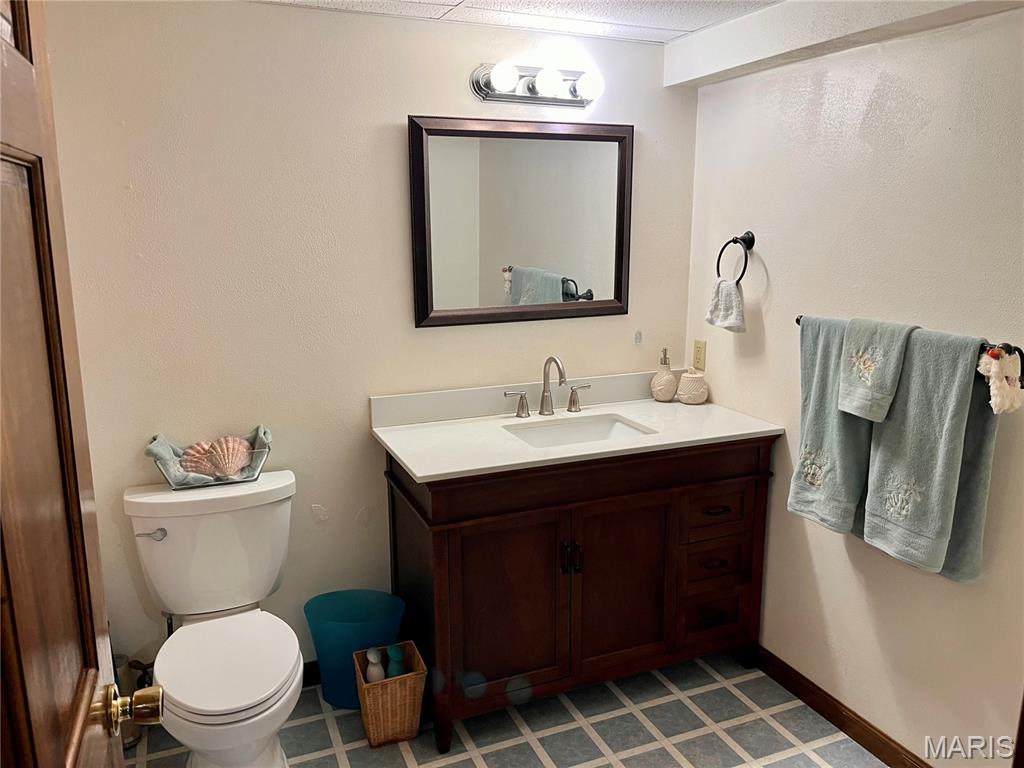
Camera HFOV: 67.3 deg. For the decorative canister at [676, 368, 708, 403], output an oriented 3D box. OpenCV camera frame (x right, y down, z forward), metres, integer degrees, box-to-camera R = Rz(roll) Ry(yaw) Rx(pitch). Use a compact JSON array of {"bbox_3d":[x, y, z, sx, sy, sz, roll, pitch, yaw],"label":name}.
[{"bbox_3d":[0.690,0.007,2.936,0.114,0.134,0.114,-1,11,0],"label":"decorative canister"}]

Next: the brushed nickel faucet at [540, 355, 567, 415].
[{"bbox_3d":[0.149,0.010,2.689,0.057,0.213,0.179,-5,13,-22],"label":"brushed nickel faucet"}]

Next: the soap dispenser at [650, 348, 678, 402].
[{"bbox_3d":[0.592,-0.029,2.953,0.098,0.200,0.098,6,13,30],"label":"soap dispenser"}]

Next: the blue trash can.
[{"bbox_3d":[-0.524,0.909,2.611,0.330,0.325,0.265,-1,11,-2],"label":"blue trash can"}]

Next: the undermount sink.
[{"bbox_3d":[0.225,0.225,2.583,0.450,0.150,0.310,-5,12,-22],"label":"undermount sink"}]

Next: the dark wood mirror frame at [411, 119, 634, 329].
[{"bbox_3d":[0.052,-0.561,2.687,0.826,0.680,0.027,-5,12,-22],"label":"dark wood mirror frame"}]

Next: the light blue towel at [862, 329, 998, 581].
[{"bbox_3d":[1.028,0.167,1.895,0.110,0.604,0.297,-5,13,-22],"label":"light blue towel"}]

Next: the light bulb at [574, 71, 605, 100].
[{"bbox_3d":[0.253,-0.980,2.524,0.086,0.086,0.102,-5,13,-22],"label":"light bulb"}]

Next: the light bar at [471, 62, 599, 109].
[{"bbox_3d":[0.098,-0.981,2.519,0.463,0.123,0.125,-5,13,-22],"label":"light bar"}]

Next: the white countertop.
[{"bbox_3d":[0.214,0.155,2.562,1.245,0.019,0.565,-5,13,-22],"label":"white countertop"}]

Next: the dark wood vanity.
[{"bbox_3d":[0.227,0.594,2.668,1.217,0.887,0.550,-5,13,-22],"label":"dark wood vanity"}]

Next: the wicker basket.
[{"bbox_3d":[-0.377,0.982,2.412,0.187,0.242,0.187,-5,13,-22],"label":"wicker basket"}]

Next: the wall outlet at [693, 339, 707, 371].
[{"bbox_3d":[0.713,-0.111,2.926,0.008,0.115,0.072,-5,13,-22],"label":"wall outlet"}]

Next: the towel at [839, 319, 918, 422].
[{"bbox_3d":[1.009,-0.034,2.086,0.080,0.275,0.235,-5,12,-22],"label":"towel"}]

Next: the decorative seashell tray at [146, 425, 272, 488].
[{"bbox_3d":[-0.915,0.228,2.350,0.345,0.152,0.100,-5,12,-22],"label":"decorative seashell tray"}]

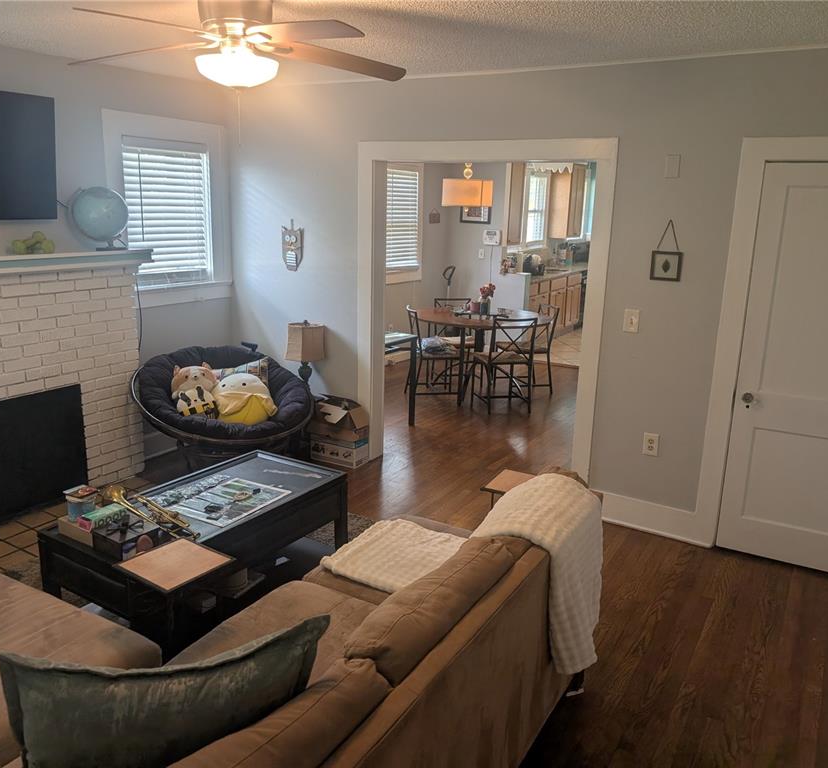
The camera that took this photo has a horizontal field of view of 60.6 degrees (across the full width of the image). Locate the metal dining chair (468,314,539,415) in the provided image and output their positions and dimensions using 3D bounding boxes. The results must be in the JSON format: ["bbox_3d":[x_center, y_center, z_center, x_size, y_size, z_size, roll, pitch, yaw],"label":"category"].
[{"bbox_3d":[0.794,-0.193,6.268,0.410,0.845,0.470,-2,15,-14],"label":"metal dining chair"}]

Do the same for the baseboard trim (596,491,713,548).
[{"bbox_3d":[1.293,0.740,3.940,0.690,0.167,0.030,10,17,31],"label":"baseboard trim"}]

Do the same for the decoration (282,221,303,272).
[{"bbox_3d":[-0.844,-0.949,4.900,0.170,0.350,0.030,10,17,29],"label":"decoration"}]

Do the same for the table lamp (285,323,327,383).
[{"bbox_3d":[-0.733,-0.162,4.822,0.200,0.520,0.200,-13,20,-43],"label":"table lamp"}]

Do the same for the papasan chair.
[{"bbox_3d":[-1.185,0.204,4.485,1.130,0.820,1.100,-6,16,-27],"label":"papasan chair"}]

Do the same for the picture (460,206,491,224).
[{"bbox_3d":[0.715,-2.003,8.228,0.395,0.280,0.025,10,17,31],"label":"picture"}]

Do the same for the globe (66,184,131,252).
[{"bbox_3d":[-1.845,-0.972,4.171,0.310,0.360,0.310,10,17,31],"label":"globe"}]

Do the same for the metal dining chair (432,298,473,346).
[{"bbox_3d":[0.442,-0.425,7.129,0.410,0.845,0.470,-2,15,-14],"label":"metal dining chair"}]

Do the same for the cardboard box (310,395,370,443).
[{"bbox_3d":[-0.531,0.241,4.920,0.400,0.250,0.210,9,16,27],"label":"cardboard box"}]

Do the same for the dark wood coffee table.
[{"bbox_3d":[-0.940,0.747,3.297,0.615,0.452,1.230,10,17,31],"label":"dark wood coffee table"}]

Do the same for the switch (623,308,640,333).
[{"bbox_3d":[1.162,-0.338,3.783,0.079,0.121,0.014,10,17,31],"label":"switch"}]

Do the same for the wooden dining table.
[{"bbox_3d":[0.620,-0.277,6.747,1.240,0.760,1.240,-3,15,-16],"label":"wooden dining table"}]

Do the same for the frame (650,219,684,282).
[{"bbox_3d":[1.294,-0.679,3.612,0.156,0.310,0.020,10,17,31],"label":"frame"}]

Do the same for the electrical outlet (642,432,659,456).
[{"bbox_3d":[1.292,0.331,3.856,0.078,0.122,0.012,10,17,31],"label":"electrical outlet"}]

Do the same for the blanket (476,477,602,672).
[{"bbox_3d":[0.400,0.658,2.367,0.420,0.670,0.500,10,17,31],"label":"blanket"}]

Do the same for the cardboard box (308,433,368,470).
[{"bbox_3d":[-0.523,0.449,4.996,0.365,0.190,0.170,9,16,27],"label":"cardboard box"}]

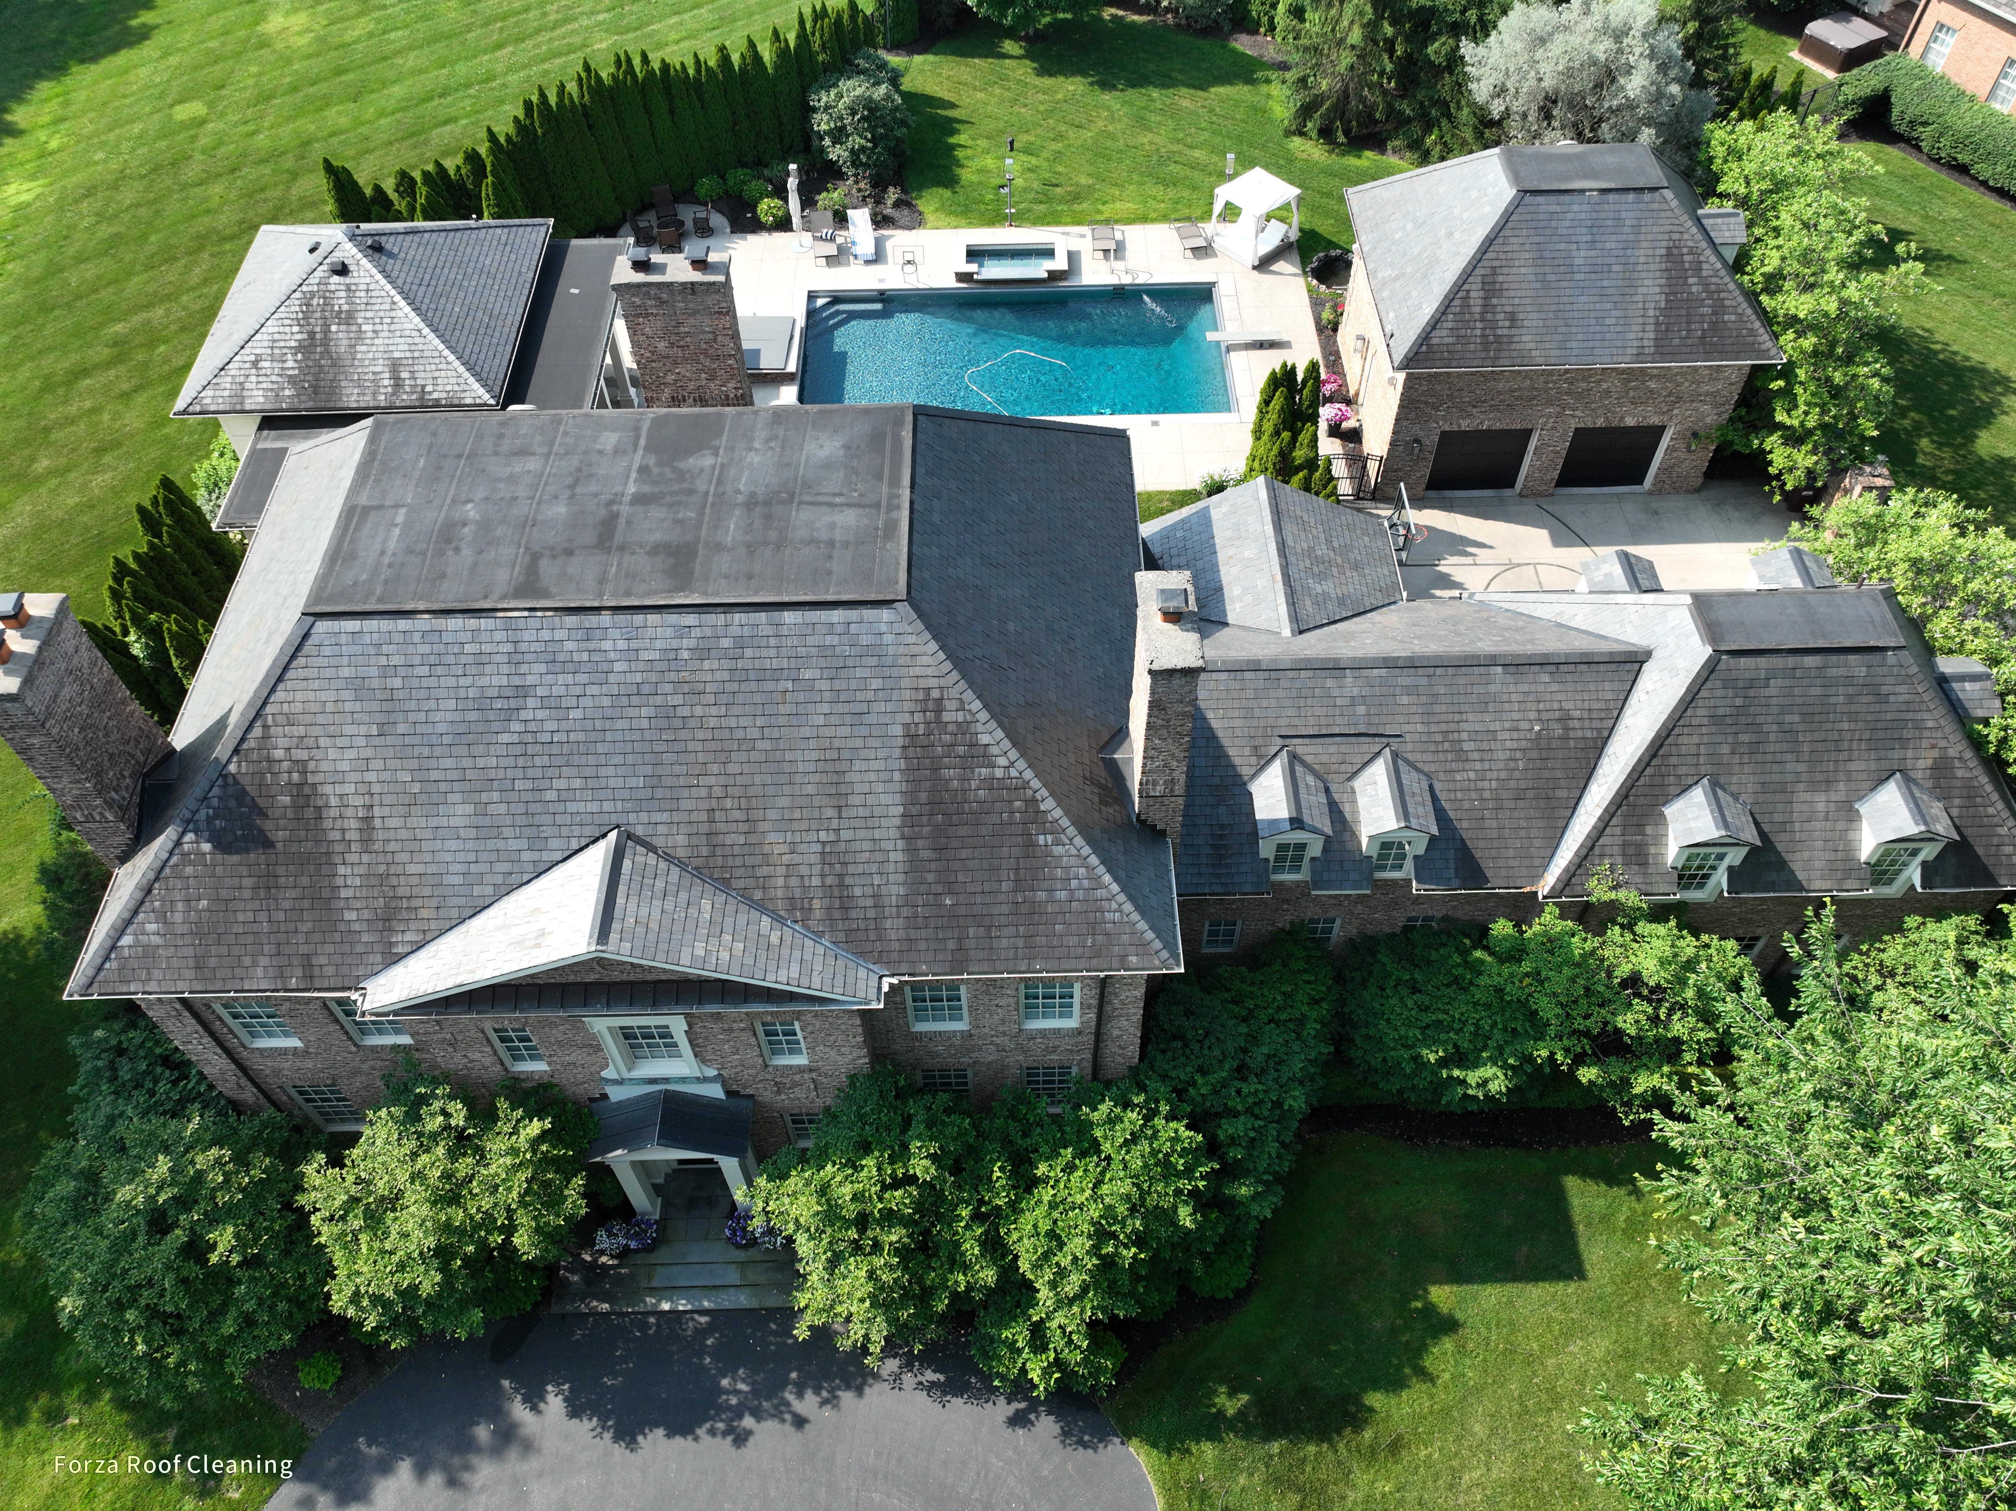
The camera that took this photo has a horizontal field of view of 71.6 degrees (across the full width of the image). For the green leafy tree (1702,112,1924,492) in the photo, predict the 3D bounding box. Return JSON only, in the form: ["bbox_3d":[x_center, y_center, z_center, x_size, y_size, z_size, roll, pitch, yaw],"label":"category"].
[{"bbox_3d":[21.416,-12.650,38.620,5.000,6.300,10.200,-1,51,-1],"label":"green leafy tree"}]

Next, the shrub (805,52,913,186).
[{"bbox_3d":[-4.989,-21.508,47.282,3.500,3.800,3.900,-1,51,-1],"label":"shrub"}]

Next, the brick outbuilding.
[{"bbox_3d":[14.290,-12.309,37.586,9.750,7.500,8.350,-1,51,-1],"label":"brick outbuilding"}]

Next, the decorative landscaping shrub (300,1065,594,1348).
[{"bbox_3d":[-9.249,7.604,23.413,4.400,4.900,4.200,-1,51,-1],"label":"decorative landscaping shrub"}]

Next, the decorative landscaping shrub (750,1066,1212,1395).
[{"bbox_3d":[-0.438,7.820,23.299,7.600,4.800,5.000,-1,51,-1],"label":"decorative landscaping shrub"}]

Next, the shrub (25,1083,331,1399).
[{"bbox_3d":[-13.635,8.113,23.202,4.000,4.600,4.700,-1,51,-1],"label":"shrub"}]

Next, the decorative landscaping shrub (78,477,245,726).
[{"bbox_3d":[-18.970,-3.316,32.365,3.300,4.500,6.800,-1,51,-1],"label":"decorative landscaping shrub"}]

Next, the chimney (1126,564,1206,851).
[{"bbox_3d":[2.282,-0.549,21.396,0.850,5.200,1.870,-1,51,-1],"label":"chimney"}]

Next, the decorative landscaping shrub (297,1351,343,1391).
[{"bbox_3d":[-11.749,10.512,23.847,0.720,0.600,0.680,-1,51,-1],"label":"decorative landscaping shrub"}]

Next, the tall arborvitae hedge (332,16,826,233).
[{"bbox_3d":[-13.308,-20.310,45.822,18.800,4.600,2.100,-31,58,-22],"label":"tall arborvitae hedge"}]

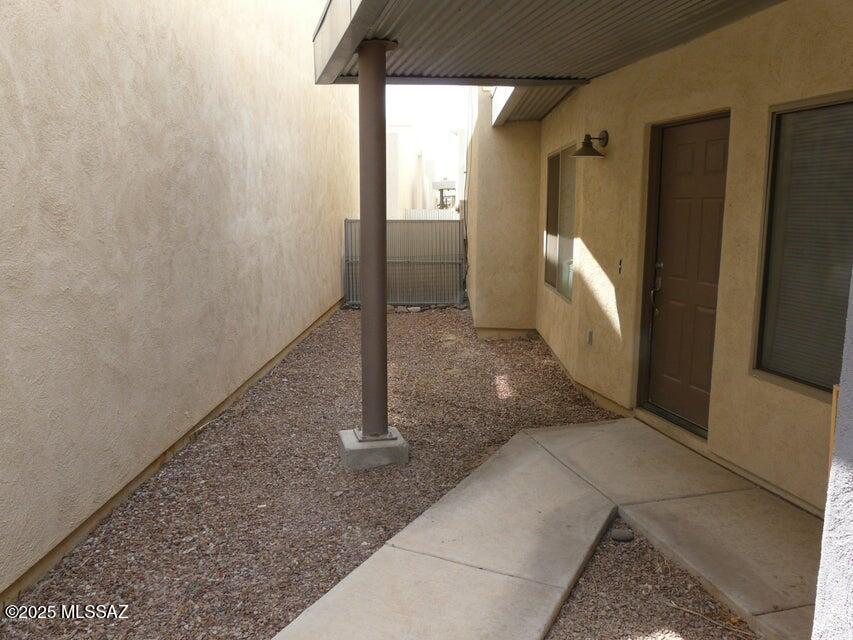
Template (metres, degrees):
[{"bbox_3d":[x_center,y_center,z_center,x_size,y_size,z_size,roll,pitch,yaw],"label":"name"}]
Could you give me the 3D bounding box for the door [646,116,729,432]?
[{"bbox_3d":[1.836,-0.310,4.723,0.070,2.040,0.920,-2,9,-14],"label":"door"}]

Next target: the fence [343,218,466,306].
[{"bbox_3d":[-0.385,-1.006,12.102,2.150,1.500,0.070,0,9,1],"label":"fence"}]

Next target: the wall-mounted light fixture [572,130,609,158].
[{"bbox_3d":[1.306,-1.412,5.558,0.285,0.220,0.265,-2,9,-14],"label":"wall-mounted light fixture"}]

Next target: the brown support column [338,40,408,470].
[{"bbox_3d":[-0.355,-0.402,4.450,0.390,2.665,0.385,-2,9,-14],"label":"brown support column"}]

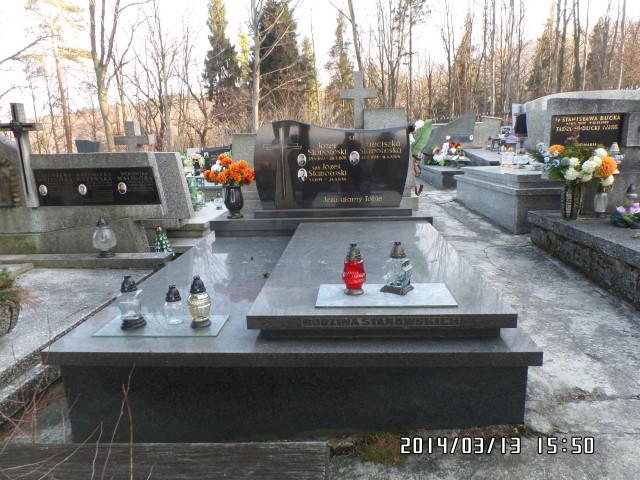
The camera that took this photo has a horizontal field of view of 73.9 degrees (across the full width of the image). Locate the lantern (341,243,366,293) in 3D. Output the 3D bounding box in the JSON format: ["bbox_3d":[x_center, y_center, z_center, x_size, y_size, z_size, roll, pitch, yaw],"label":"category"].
[{"bbox_3d":[0.161,0.135,2.044,0.112,0.247,0.112,-1,13,4],"label":"lantern"}]

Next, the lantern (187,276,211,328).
[{"bbox_3d":[-0.554,0.278,1.953,0.108,0.229,0.108,-1,11,4],"label":"lantern"}]

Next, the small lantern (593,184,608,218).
[{"bbox_3d":[2.554,-0.358,3.847,0.125,0.300,0.125,-1,13,4],"label":"small lantern"}]

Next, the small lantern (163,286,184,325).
[{"bbox_3d":[-0.683,0.298,1.990,0.090,0.182,0.090,-1,11,4],"label":"small lantern"}]

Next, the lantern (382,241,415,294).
[{"bbox_3d":[0.358,0.122,1.952,0.115,0.225,0.115,6,14,34],"label":"lantern"}]

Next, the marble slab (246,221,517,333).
[{"bbox_3d":[0.308,0.107,2.674,1.090,0.058,1.946,-1,13,4],"label":"marble slab"}]

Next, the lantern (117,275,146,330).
[{"bbox_3d":[-0.889,0.281,1.994,0.109,0.228,0.106,-8,13,-28],"label":"lantern"}]

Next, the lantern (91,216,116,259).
[{"bbox_3d":[-1.587,-0.021,3.088,0.170,0.298,0.170,-1,13,4],"label":"lantern"}]

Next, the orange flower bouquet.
[{"bbox_3d":[-0.893,-0.688,4.150,0.480,0.330,0.420,-1,13,4],"label":"orange flower bouquet"}]

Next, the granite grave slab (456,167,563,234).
[{"bbox_3d":[2.487,-0.555,5.074,1.100,0.540,2.400,-1,11,5],"label":"granite grave slab"}]

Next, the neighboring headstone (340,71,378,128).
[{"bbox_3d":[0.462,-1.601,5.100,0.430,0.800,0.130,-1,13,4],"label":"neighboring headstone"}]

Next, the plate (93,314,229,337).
[{"bbox_3d":[-0.756,0.414,2.059,0.590,0.008,0.240,-1,13,4],"label":"plate"}]

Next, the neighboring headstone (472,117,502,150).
[{"bbox_3d":[3.826,-2.478,9.800,0.760,0.760,0.170,-2,11,-1],"label":"neighboring headstone"}]

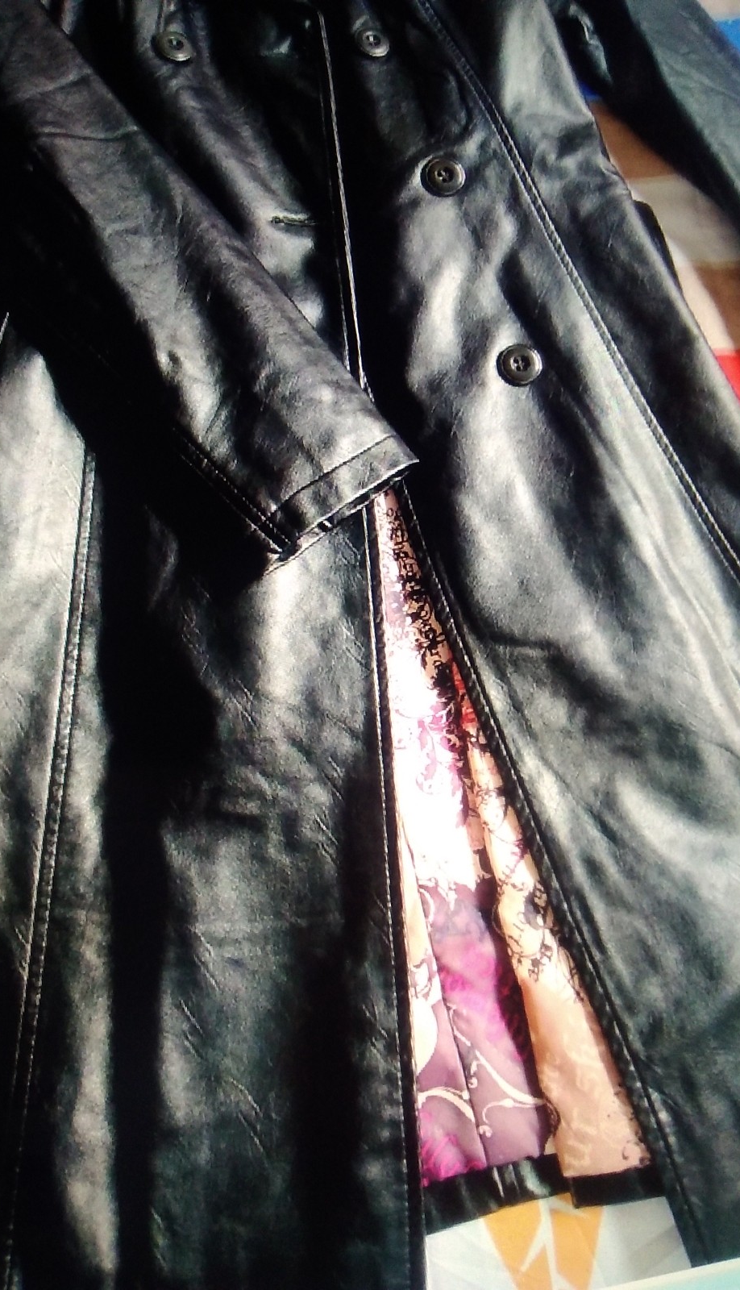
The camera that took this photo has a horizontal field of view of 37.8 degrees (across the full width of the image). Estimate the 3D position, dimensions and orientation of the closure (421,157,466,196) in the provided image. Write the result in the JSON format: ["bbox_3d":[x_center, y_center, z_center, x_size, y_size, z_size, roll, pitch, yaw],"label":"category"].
[{"bbox_3d":[0.050,-0.312,0.720,0.028,0.005,0.028,0,70,-3],"label":"closure"}]

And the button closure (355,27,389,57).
[{"bbox_3d":[0.002,-0.435,0.780,0.028,0.005,0.028,0,77,-23],"label":"button closure"}]

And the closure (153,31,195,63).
[{"bbox_3d":[-0.139,-0.426,0.770,0.028,0.005,0.028,0,76,-20],"label":"closure"}]

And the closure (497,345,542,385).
[{"bbox_3d":[0.096,-0.178,0.690,0.028,0.005,0.028,0,70,-3],"label":"closure"}]

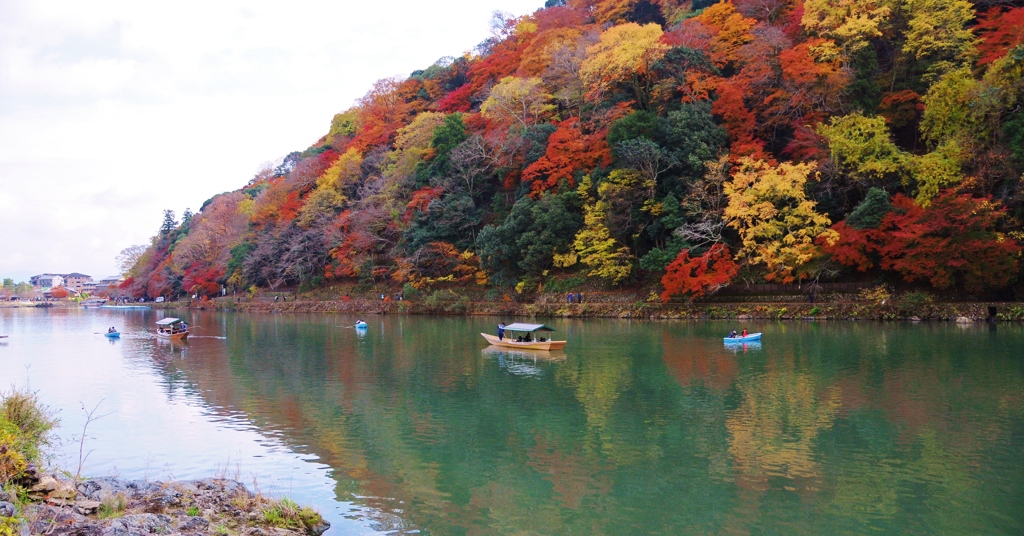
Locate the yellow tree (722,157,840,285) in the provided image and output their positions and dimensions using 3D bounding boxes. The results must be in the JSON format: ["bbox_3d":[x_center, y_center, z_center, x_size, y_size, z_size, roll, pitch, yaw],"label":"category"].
[{"bbox_3d":[41.308,-7.000,118.000,16.860,19.690,14.000,-1,-1,19],"label":"yellow tree"}]

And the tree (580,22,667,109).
[{"bbox_3d":[21.806,-39.407,150.000,16.720,16.520,15.000,-1,-1,9],"label":"tree"}]

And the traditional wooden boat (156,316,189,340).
[{"bbox_3d":[-40.818,7.312,92.556,2.350,2.300,9.300,0,-1,-38],"label":"traditional wooden boat"}]

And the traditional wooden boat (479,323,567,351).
[{"bbox_3d":[0.625,6.236,70.438,2.400,2.300,10.600,0,-2,-41],"label":"traditional wooden boat"}]

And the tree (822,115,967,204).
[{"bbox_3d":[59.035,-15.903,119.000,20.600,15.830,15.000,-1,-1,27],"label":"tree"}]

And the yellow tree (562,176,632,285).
[{"bbox_3d":[14.999,-6.329,133.000,11.730,19.070,11.000,-1,-1,6],"label":"yellow tree"}]

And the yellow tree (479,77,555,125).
[{"bbox_3d":[1.226,-36.898,171.000,16.570,11.130,13.000,-1,-1,1],"label":"yellow tree"}]

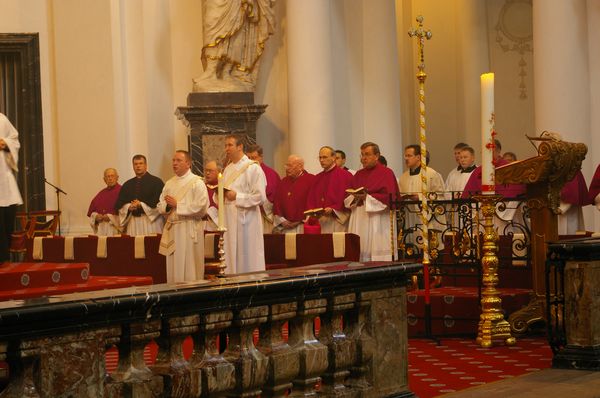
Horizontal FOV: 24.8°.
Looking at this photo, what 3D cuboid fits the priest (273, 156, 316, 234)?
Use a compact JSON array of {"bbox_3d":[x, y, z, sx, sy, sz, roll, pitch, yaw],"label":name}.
[{"bbox_3d":[-0.043,0.409,13.900,0.530,1.720,0.410,-1,0,27],"label":"priest"}]

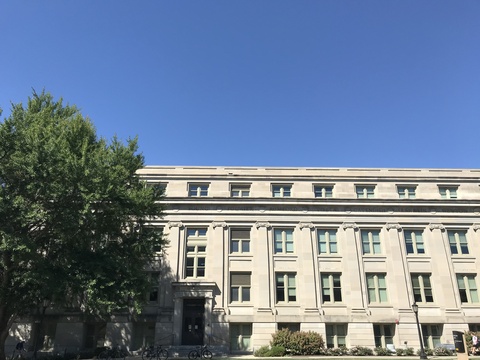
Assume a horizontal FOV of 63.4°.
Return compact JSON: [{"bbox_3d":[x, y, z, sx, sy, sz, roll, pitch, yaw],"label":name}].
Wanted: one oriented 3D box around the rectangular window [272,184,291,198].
[{"bbox_3d":[4.229,1.175,39.570,1.820,1.600,0.200,1,-22,-1],"label":"rectangular window"}]

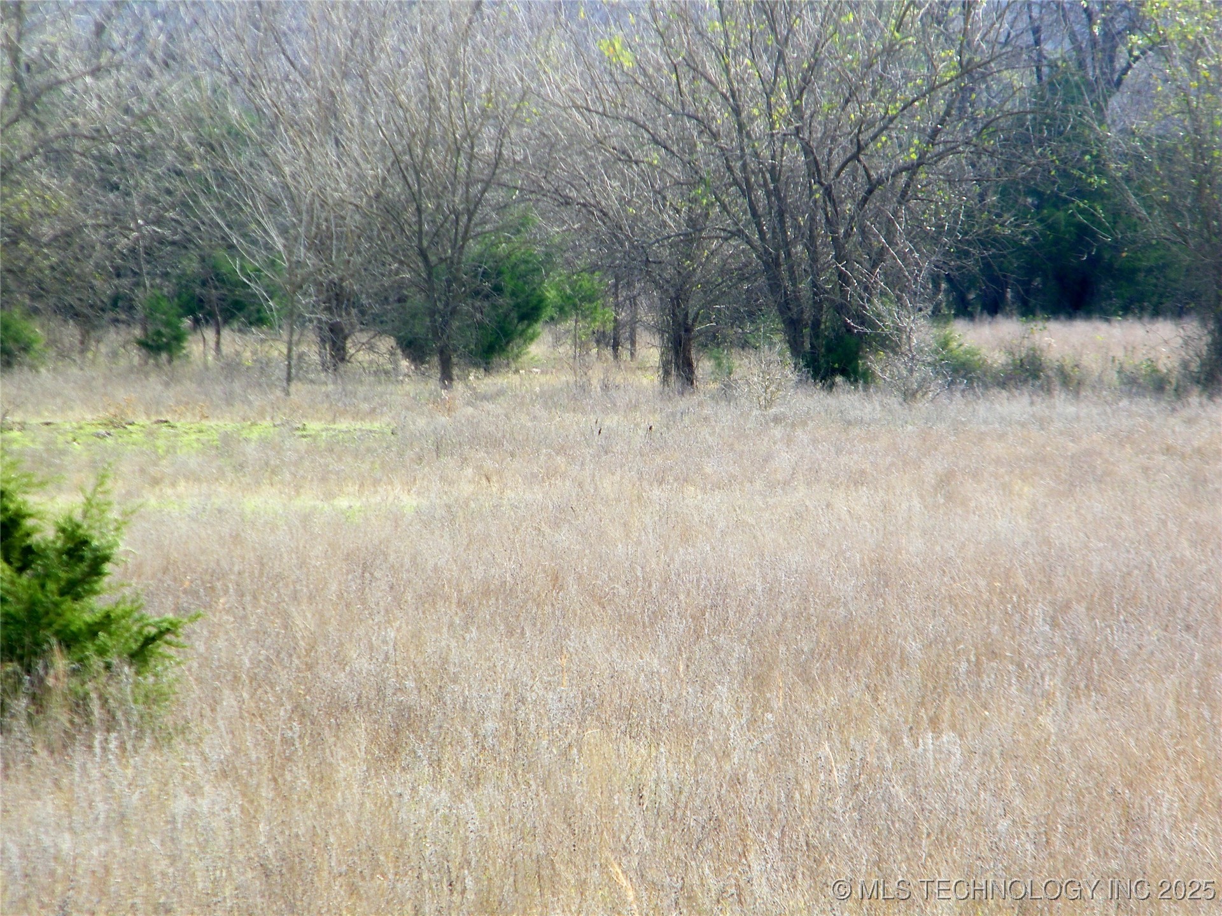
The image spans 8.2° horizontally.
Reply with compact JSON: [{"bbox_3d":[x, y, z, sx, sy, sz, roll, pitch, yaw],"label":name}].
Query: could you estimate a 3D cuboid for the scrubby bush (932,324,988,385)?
[{"bbox_3d":[5.652,-1.649,138.000,0.950,1.020,0.920,0,1,0],"label":"scrubby bush"}]

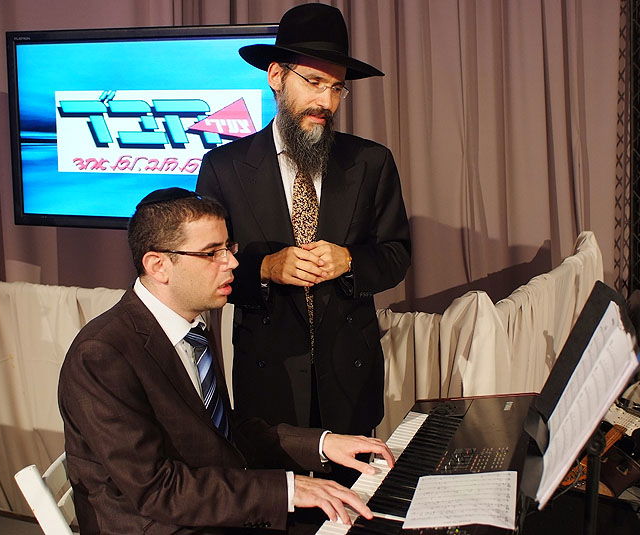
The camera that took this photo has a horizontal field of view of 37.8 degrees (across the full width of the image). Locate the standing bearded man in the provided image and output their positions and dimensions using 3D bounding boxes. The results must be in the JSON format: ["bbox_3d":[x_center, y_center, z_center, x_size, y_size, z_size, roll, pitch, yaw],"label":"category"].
[{"bbox_3d":[-0.035,0.235,2.510,0.560,1.830,0.400,-2,8,-14],"label":"standing bearded man"}]

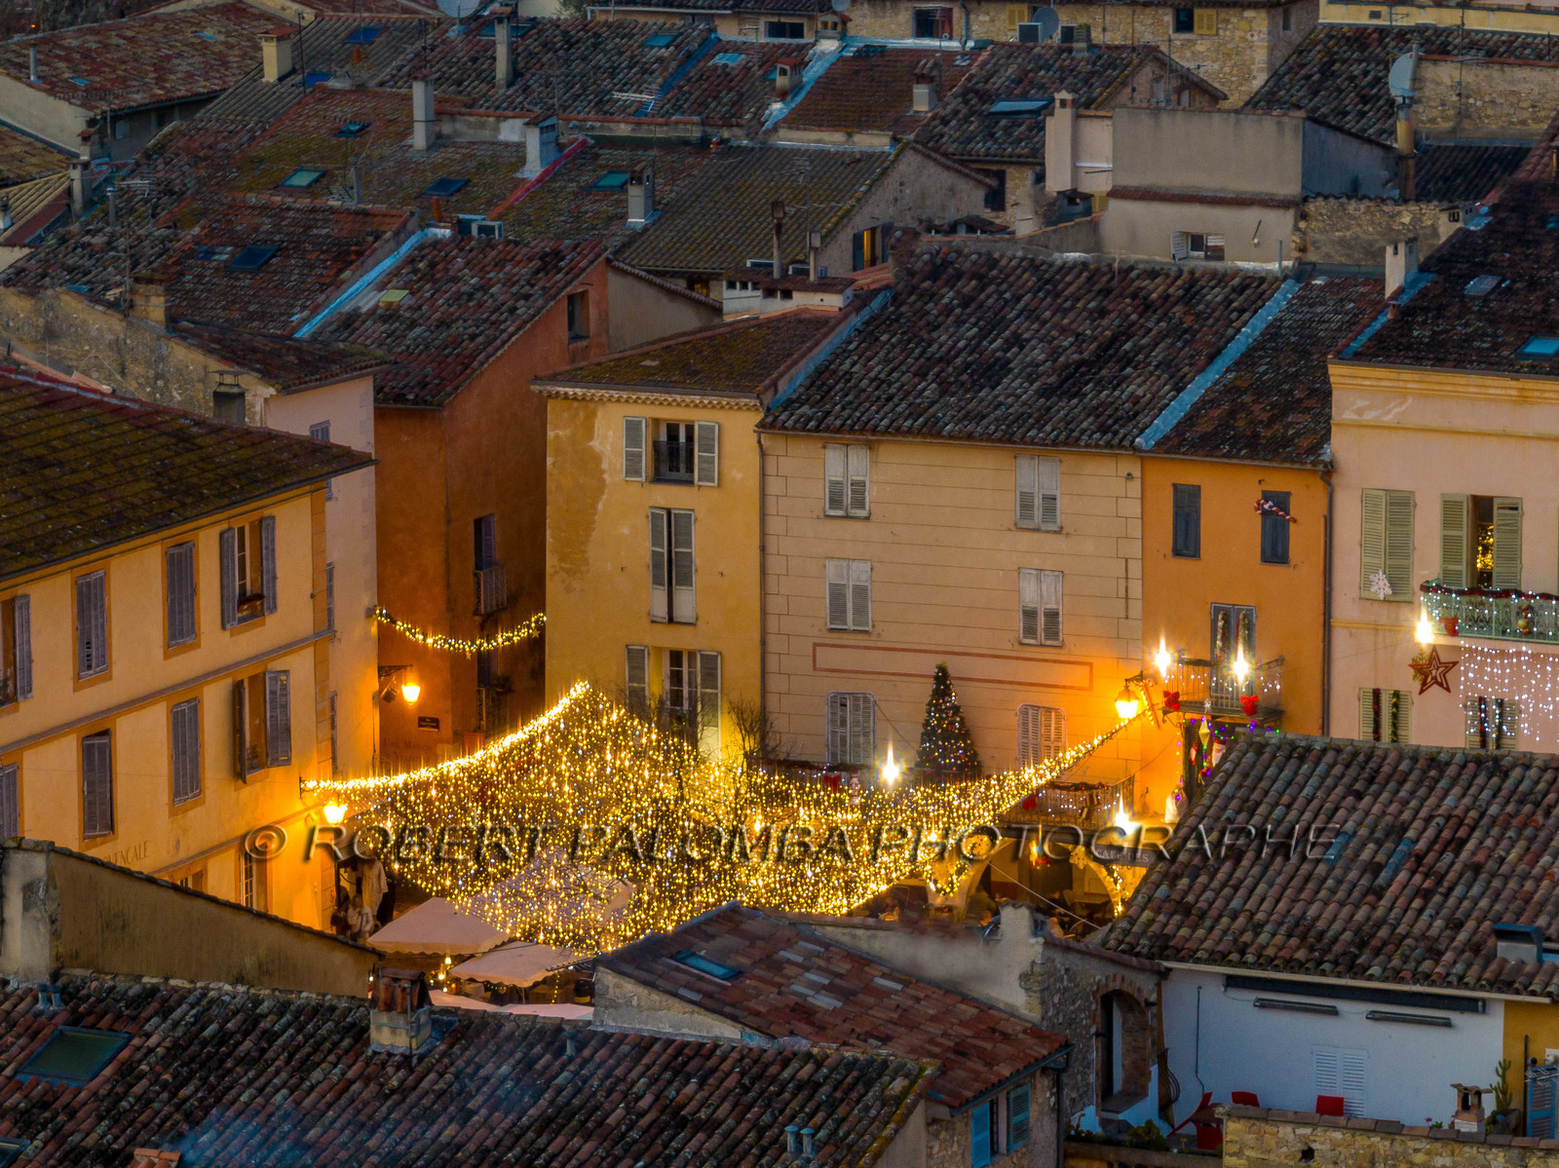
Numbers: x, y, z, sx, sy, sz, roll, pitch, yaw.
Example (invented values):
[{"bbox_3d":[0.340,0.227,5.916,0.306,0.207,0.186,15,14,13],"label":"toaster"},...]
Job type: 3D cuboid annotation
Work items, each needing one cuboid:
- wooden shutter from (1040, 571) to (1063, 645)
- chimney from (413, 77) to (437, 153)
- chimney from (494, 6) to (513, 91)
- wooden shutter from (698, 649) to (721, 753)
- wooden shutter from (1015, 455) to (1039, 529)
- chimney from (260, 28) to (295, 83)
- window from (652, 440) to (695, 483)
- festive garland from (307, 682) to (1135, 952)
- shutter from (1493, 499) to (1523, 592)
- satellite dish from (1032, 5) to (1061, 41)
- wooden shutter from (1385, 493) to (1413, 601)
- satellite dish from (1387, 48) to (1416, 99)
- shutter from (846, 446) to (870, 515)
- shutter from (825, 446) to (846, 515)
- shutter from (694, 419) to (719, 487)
[{"bbox_3d":[5.520,0.481,146.816,0.464,1.542,0.050,4,11,23],"label":"wooden shutter"},{"bbox_3d":[-9.592,-12.756,196.000,0.384,1.985,0.620,4,11,23],"label":"chimney"},{"bbox_3d":[-7.577,-14.707,199.000,0.348,2.265,0.520,4,11,23],"label":"chimney"},{"bbox_3d":[-1.445,2.499,150.223,0.500,2.217,0.050,4,11,24],"label":"wooden shutter"},{"bbox_3d":[4.957,-1.828,145.195,0.487,1.506,0.050,4,12,20],"label":"wooden shutter"},{"bbox_3d":[-13.984,-14.743,202.000,0.618,1.383,1.050,4,11,23],"label":"chimney"},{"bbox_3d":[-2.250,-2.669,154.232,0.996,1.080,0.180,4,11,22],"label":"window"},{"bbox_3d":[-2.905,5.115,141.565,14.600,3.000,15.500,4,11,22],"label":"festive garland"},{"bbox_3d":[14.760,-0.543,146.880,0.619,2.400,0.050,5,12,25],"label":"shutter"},{"bbox_3d":[7.474,-15.712,203.000,0.840,0.940,0.180,6,-2,30],"label":"satellite dish"},{"bbox_3d":[12.251,-0.769,143.248,0.578,2.149,0.050,5,12,27],"label":"wooden shutter"},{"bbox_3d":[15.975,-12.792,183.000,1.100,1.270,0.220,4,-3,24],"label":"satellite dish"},{"bbox_3d":[1.584,-2.062,146.397,0.482,1.500,0.050,4,12,20],"label":"shutter"},{"bbox_3d":[1.164,-2.123,148.212,0.473,1.466,0.050,4,11,23],"label":"shutter"},{"bbox_3d":[-1.532,-2.756,153.715,0.559,1.384,0.050,3,11,19],"label":"shutter"}]

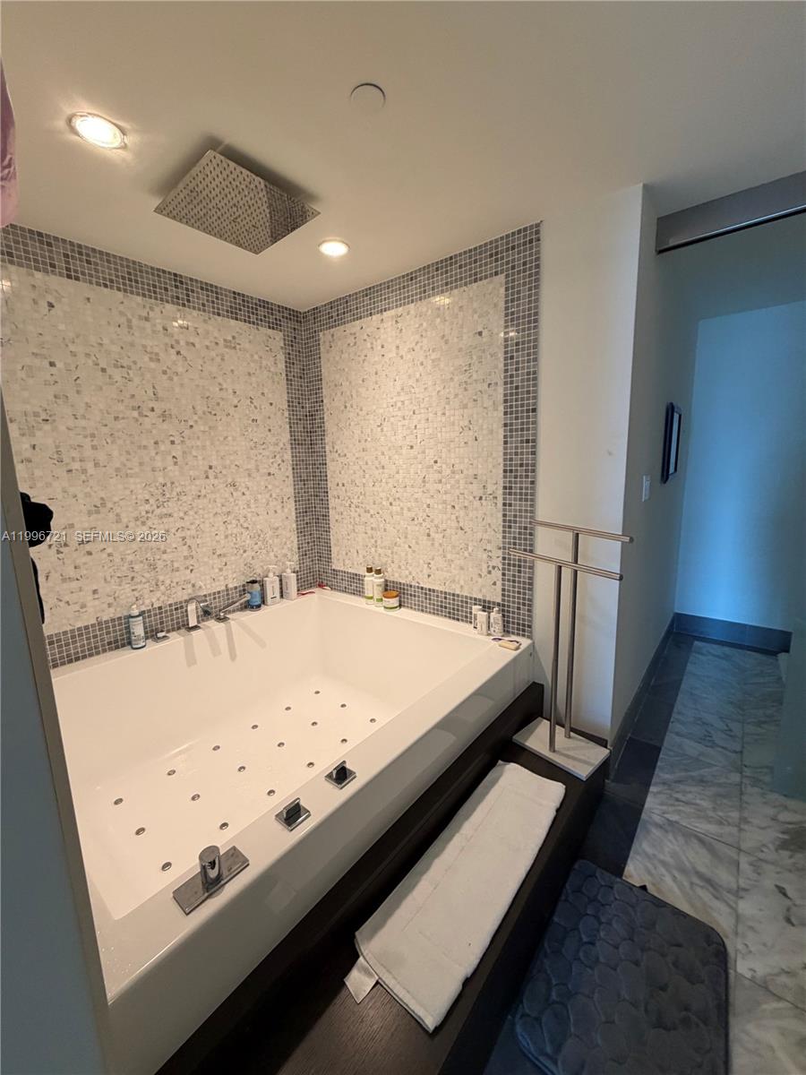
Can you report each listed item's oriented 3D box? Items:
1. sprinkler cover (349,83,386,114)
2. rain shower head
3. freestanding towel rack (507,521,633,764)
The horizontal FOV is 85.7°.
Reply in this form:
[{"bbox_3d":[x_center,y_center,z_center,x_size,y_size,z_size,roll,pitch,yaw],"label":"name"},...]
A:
[{"bbox_3d":[-0.088,-1.099,1.093,0.087,0.011,0.087,-2,10,0],"label":"sprinkler cover"},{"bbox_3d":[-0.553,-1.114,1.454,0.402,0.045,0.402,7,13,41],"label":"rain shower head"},{"bbox_3d":[0.634,0.417,1.713,0.250,0.910,0.510,-9,12,-36],"label":"freestanding towel rack"}]

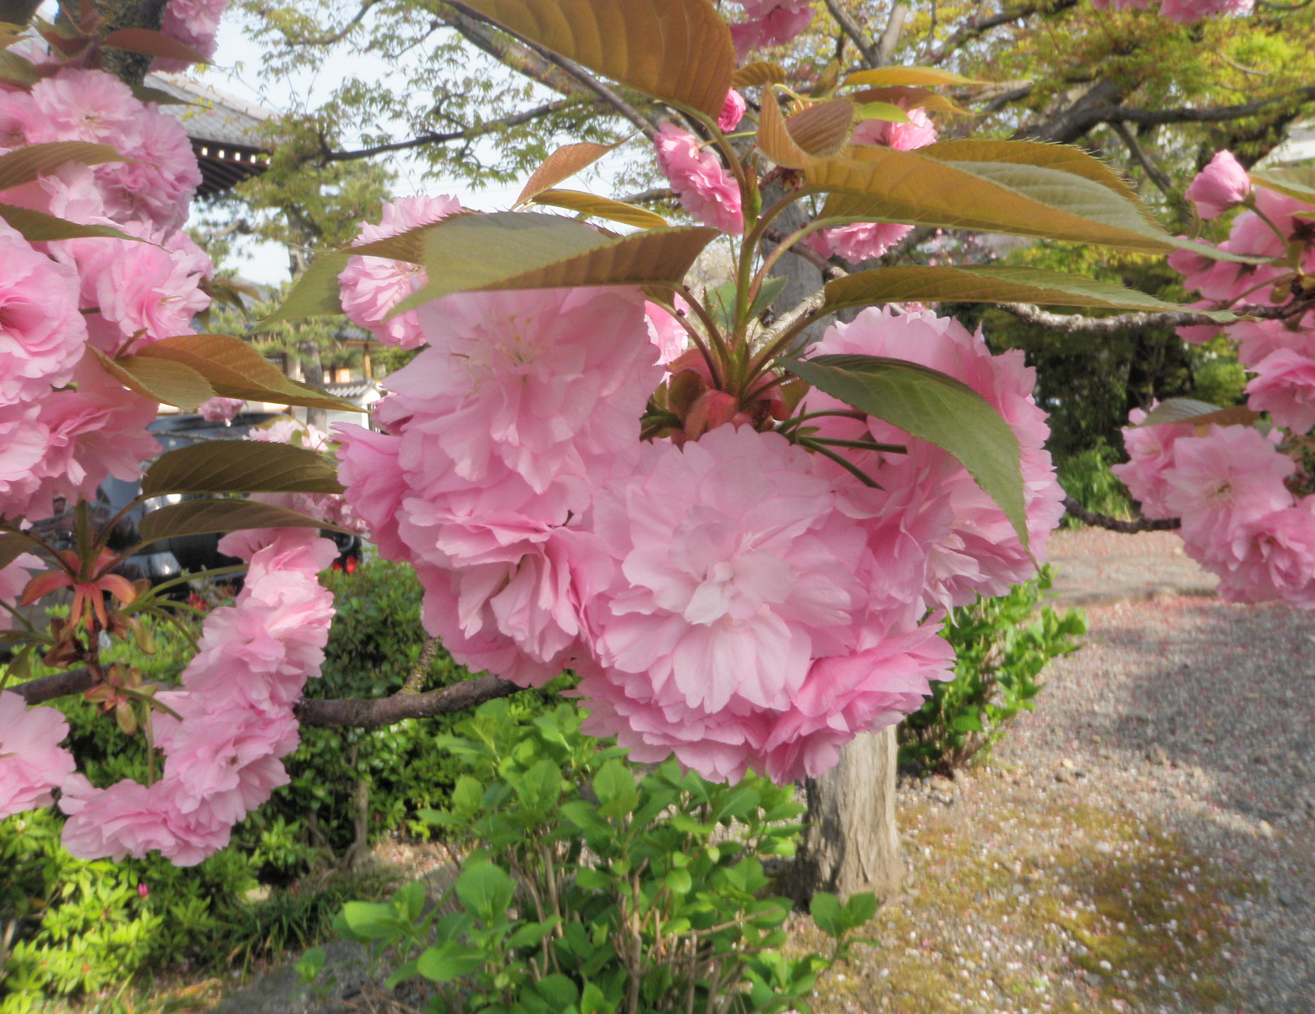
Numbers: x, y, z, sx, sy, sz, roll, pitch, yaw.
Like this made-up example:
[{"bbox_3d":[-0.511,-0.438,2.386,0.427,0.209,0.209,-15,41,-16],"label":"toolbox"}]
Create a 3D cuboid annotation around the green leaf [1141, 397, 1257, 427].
[{"bbox_3d":[0.223,-0.039,0.450,0.052,0.012,0.025,-5,3,0],"label":"green leaf"}]

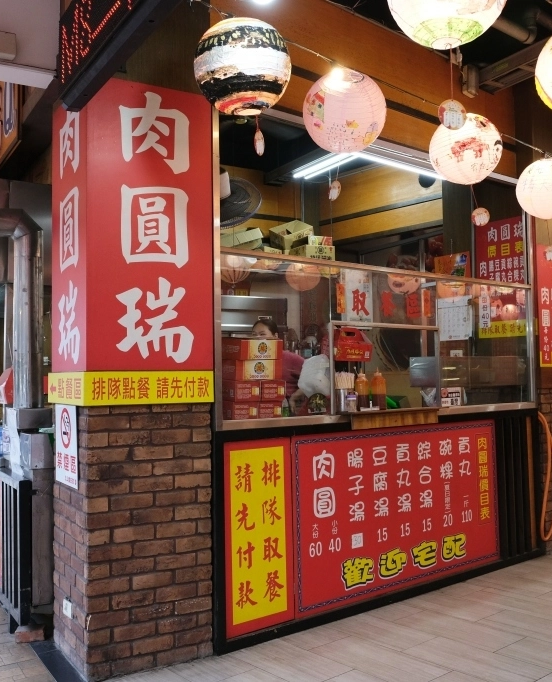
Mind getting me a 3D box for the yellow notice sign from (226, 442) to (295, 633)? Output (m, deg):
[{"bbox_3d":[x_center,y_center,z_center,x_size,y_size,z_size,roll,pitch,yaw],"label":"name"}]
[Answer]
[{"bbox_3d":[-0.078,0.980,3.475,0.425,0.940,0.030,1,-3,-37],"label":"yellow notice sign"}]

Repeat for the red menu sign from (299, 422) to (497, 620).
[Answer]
[{"bbox_3d":[0.797,0.998,4.123,1.749,0.935,0.030,1,-3,-37],"label":"red menu sign"}]

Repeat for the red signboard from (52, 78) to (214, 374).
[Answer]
[{"bbox_3d":[-0.743,-0.532,3.482,0.675,1.385,0.562,1,-4,-27],"label":"red signboard"}]

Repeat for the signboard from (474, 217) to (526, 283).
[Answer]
[{"bbox_3d":[1.792,-0.486,5.311,0.030,0.905,0.570,1,-3,-32],"label":"signboard"}]

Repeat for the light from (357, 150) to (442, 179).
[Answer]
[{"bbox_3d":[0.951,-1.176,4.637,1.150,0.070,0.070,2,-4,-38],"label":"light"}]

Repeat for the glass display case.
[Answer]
[{"bbox_3d":[0.691,0.024,4.309,2.710,0.900,0.400,1,-3,-37],"label":"glass display case"}]

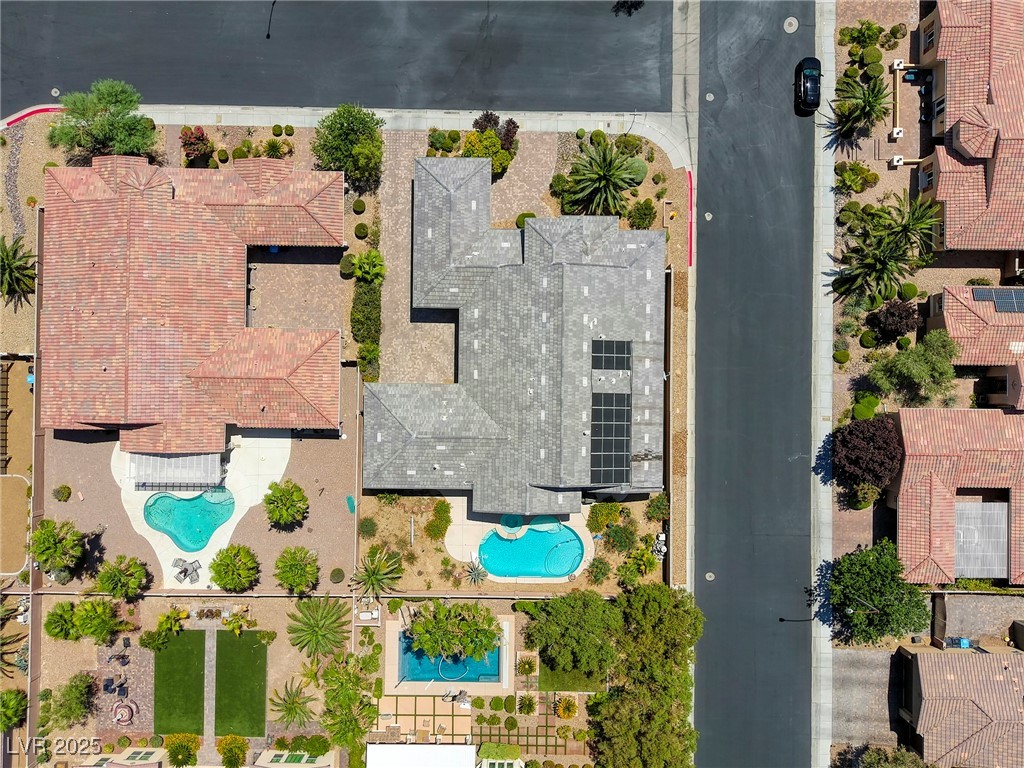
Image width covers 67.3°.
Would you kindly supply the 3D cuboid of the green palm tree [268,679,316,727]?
[{"bbox_3d":[-19.450,28.330,68.400,4.200,2.200,4.200,0,90,0],"label":"green palm tree"}]

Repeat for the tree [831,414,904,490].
[{"bbox_3d":[30.560,5.880,66.050,5.910,4.910,6.380,0,90,0],"label":"tree"}]

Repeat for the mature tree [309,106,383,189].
[{"bbox_3d":[-13.971,-20.374,65.940,6.250,5.300,6.340,0,91,0],"label":"mature tree"}]

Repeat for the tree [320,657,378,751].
[{"bbox_3d":[-14.090,27.540,67.000,4.800,5.000,7.000,0,90,0],"label":"tree"}]

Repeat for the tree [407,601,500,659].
[{"bbox_3d":[-4.740,20.360,65.280,7.580,6.440,5.030,0,90,0],"label":"tree"}]

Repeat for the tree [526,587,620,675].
[{"bbox_3d":[5.109,21.223,66.157,8.400,6.500,7.560,0,91,0],"label":"tree"}]

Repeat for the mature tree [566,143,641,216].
[{"bbox_3d":[7.820,-17.630,66.660,6.250,3.680,6.220,0,90,0],"label":"mature tree"}]

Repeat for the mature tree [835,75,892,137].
[{"bbox_3d":[30.050,-23.810,66.350,4.980,4.290,4.700,0,90,0],"label":"mature tree"}]

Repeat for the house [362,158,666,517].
[{"bbox_3d":[0.240,-4.130,66.350,26.000,6.300,30.700,0,90,0],"label":"house"}]

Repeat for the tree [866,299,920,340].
[{"bbox_3d":[33.780,-5.780,67.650,3.900,3.700,3.400,0,90,0],"label":"tree"}]

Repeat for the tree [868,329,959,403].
[{"bbox_3d":[34.348,-1.653,66.738,7.120,4.800,6.190,0,91,0],"label":"tree"}]

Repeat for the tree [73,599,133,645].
[{"bbox_3d":[-35.950,20.750,67.700,4.500,3.600,4.000,0,90,0],"label":"tree"}]

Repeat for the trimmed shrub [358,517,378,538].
[{"bbox_3d":[-12.773,12.841,68.529,1.740,1.300,1.880,0,91,0],"label":"trimmed shrub"}]

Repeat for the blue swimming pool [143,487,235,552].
[{"bbox_3d":[-29.140,12.290,69.900,8.200,1.000,5.800,0,90,0],"label":"blue swimming pool"}]

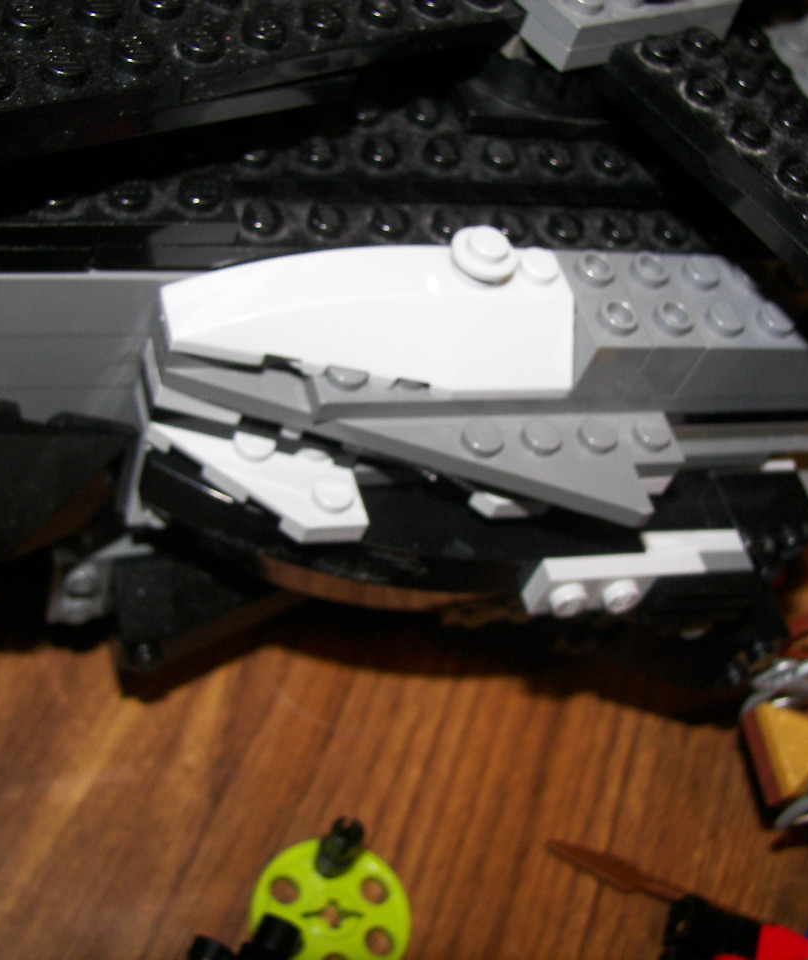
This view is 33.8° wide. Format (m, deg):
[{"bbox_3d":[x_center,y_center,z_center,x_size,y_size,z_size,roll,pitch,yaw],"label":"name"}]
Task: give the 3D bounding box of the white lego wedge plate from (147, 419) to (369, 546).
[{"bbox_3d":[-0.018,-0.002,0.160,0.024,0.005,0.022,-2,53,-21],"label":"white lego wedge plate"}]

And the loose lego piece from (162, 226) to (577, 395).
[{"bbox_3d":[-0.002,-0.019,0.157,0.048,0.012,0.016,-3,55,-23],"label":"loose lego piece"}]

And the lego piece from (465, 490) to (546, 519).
[{"bbox_3d":[0.013,0.002,0.170,0.011,0.003,0.006,-3,55,-23],"label":"lego piece"}]

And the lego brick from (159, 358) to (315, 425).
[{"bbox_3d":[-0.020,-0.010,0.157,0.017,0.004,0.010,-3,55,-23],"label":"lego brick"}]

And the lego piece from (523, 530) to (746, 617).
[{"bbox_3d":[0.032,0.013,0.182,0.032,0.008,0.008,-3,55,-23],"label":"lego piece"}]

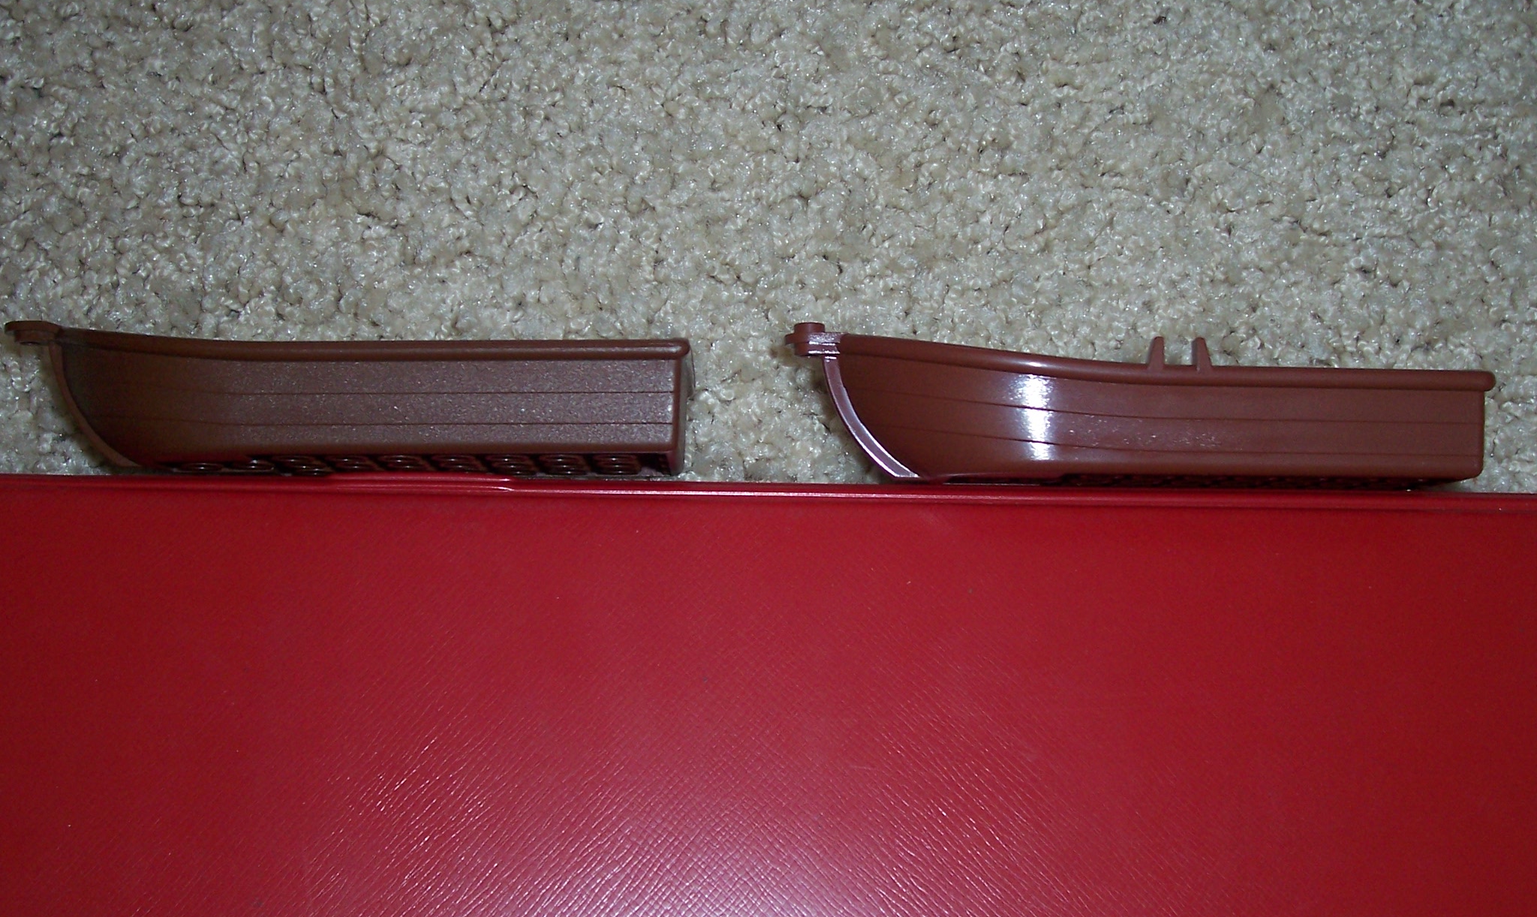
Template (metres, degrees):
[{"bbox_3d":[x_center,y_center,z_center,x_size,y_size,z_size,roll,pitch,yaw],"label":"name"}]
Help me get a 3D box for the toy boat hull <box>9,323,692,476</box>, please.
[{"bbox_3d":[-0.065,-0.010,0.289,0.107,0.040,0.023,0,83,-1],"label":"toy boat hull"}]

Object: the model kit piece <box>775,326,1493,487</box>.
[{"bbox_3d":[0.056,-0.009,0.300,0.107,0.040,0.025,1,85,-1],"label":"model kit piece"}]

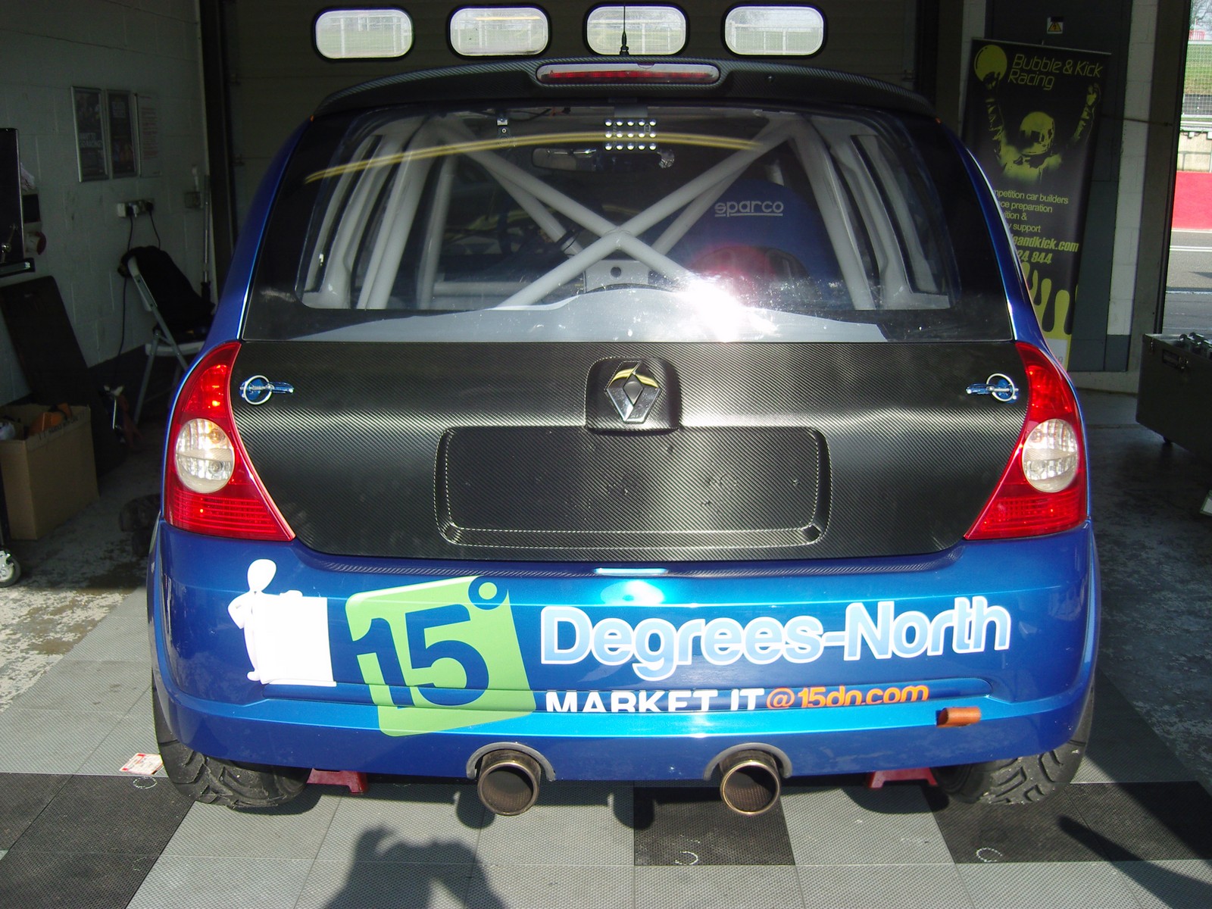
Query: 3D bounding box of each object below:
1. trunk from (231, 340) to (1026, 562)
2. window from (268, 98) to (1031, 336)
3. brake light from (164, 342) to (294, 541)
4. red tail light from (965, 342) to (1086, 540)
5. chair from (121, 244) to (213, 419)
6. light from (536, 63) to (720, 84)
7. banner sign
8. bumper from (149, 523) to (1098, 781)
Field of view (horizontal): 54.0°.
[{"bbox_3d":[0.032,-0.011,1.734,1.150,0.320,0.160,0,6,0],"label":"trunk"},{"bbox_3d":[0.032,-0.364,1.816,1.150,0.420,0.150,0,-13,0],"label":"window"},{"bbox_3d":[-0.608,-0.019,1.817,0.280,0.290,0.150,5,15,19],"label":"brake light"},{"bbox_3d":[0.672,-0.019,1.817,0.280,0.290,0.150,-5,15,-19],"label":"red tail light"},{"bbox_3d":[-2.110,-0.582,5.863,0.480,0.840,0.460,-2,14,-10],"label":"chair"},{"bbox_3d":[0.032,-0.580,1.793,0.280,0.036,0.045,0,14,0],"label":"light"},{"bbox_3d":[2.450,-1.415,7.016,0.800,1.930,0.120,2,14,-6],"label":"banner sign"},{"bbox_3d":[0.032,0.292,1.871,1.600,0.370,0.360,0,14,0],"label":"bumper"}]

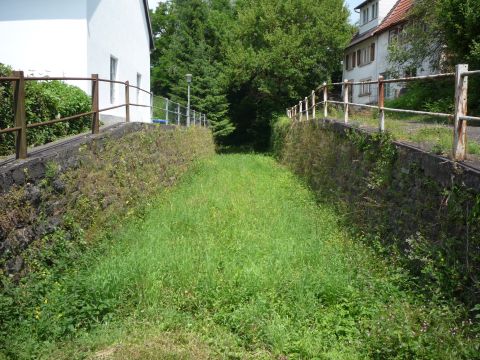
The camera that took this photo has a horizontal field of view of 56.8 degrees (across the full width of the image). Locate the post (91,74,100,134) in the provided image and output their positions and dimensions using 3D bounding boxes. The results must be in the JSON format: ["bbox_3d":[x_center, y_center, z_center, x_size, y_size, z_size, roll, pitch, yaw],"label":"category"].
[{"bbox_3d":[-2.356,-1.234,7.250,0.080,0.970,0.080,0,5,0],"label":"post"}]

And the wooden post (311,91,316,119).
[{"bbox_3d":[2.520,-2.550,15.100,0.075,0.960,0.075,0,5,0],"label":"wooden post"}]

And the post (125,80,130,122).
[{"bbox_3d":[-2.580,-1.790,10.200,0.065,0.940,0.065,0,5,0],"label":"post"}]

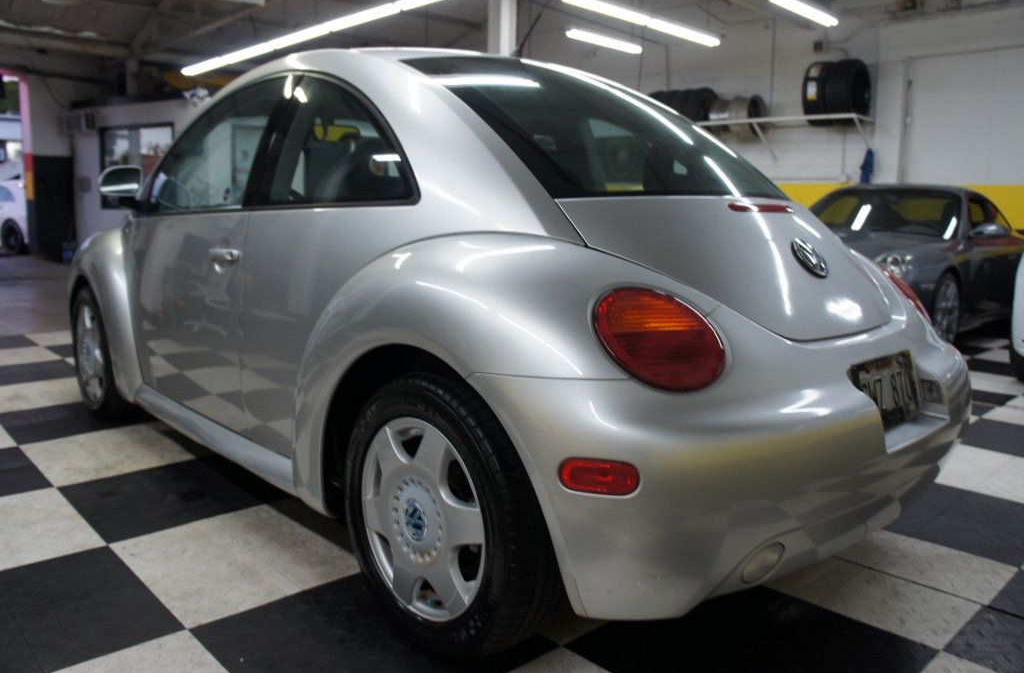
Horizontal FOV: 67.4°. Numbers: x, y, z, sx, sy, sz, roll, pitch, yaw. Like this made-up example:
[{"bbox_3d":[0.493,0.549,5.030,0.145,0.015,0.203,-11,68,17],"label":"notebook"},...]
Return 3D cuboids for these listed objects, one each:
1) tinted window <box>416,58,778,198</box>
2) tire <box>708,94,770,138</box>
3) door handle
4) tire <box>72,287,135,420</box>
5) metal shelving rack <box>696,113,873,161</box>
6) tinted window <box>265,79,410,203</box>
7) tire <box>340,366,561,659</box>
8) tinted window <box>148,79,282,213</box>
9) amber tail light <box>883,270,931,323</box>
[{"bbox_3d":[0.294,-0.623,2.191,1.060,0.150,0.887,-8,42,-42],"label":"tinted window"},{"bbox_3d":[2.932,-2.847,9.932,0.550,0.550,0.580,-8,13,-44],"label":"tire"},{"bbox_3d":[-0.910,-0.250,2.411,0.060,0.055,0.230,-8,13,-42],"label":"door handle"},{"bbox_3d":[-1.848,0.047,3.518,0.210,0.625,0.625,-8,13,-42],"label":"tire"},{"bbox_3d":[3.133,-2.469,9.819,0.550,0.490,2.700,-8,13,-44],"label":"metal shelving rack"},{"bbox_3d":[-0.455,-0.557,2.110,0.720,0.410,0.060,9,-8,42],"label":"tinted window"},{"bbox_3d":[-0.138,0.377,1.699,0.210,0.625,0.625,-8,13,-42],"label":"tire"},{"bbox_3d":[-1.099,-0.669,2.786,0.060,0.430,0.950,20,-5,-40],"label":"tinted window"},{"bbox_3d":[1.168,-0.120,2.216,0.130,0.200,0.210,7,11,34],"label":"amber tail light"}]

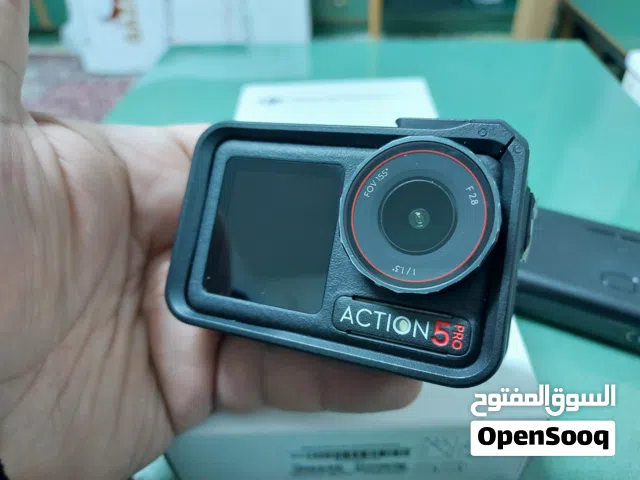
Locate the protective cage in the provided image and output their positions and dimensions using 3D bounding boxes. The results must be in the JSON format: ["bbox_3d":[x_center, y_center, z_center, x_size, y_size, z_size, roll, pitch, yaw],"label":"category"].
[{"bbox_3d":[0.008,0.001,0.130,0.079,0.033,0.053,7,84,21],"label":"protective cage"}]

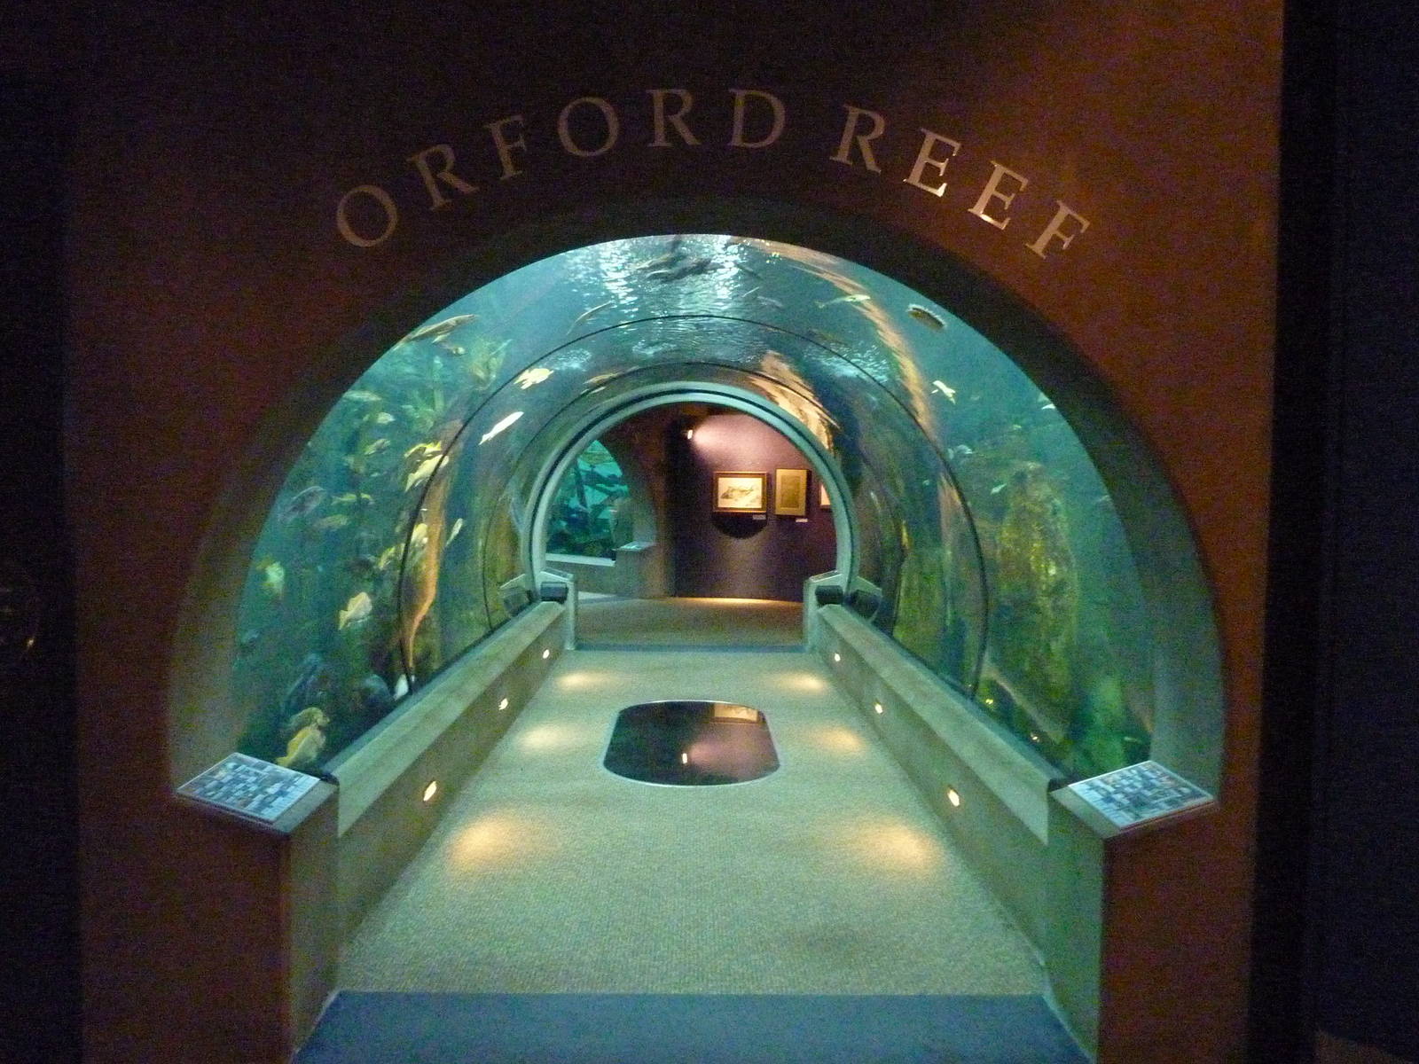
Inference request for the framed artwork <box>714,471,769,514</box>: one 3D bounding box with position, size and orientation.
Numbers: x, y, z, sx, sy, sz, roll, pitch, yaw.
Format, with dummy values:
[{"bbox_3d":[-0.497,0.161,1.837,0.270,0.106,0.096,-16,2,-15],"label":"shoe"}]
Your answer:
[{"bbox_3d":[0.400,-0.511,14.322,0.703,0.534,0.040,1,3,7],"label":"framed artwork"}]

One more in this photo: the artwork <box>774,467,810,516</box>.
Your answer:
[{"bbox_3d":[1.050,-0.503,14.139,0.406,0.591,0.040,1,3,10],"label":"artwork"}]

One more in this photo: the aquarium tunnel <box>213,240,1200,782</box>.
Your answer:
[{"bbox_3d":[-0.088,0.010,6.651,2.948,2.203,6.804,1,3,-1],"label":"aquarium tunnel"}]

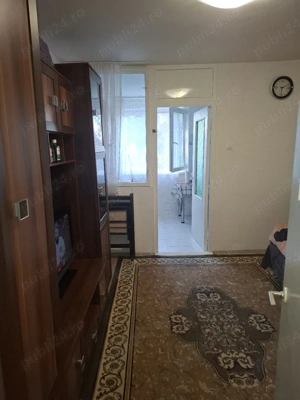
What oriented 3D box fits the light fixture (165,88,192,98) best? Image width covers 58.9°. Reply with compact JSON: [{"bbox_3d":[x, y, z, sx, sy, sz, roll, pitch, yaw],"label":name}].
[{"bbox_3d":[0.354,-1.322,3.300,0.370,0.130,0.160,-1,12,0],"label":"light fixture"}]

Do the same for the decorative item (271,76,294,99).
[{"bbox_3d":[1.676,-1.411,3.340,0.268,0.268,0.045,-1,12,0],"label":"decorative item"}]

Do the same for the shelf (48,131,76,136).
[{"bbox_3d":[-0.806,-0.484,1.939,0.310,0.030,0.740,-1,12,0],"label":"shelf"}]

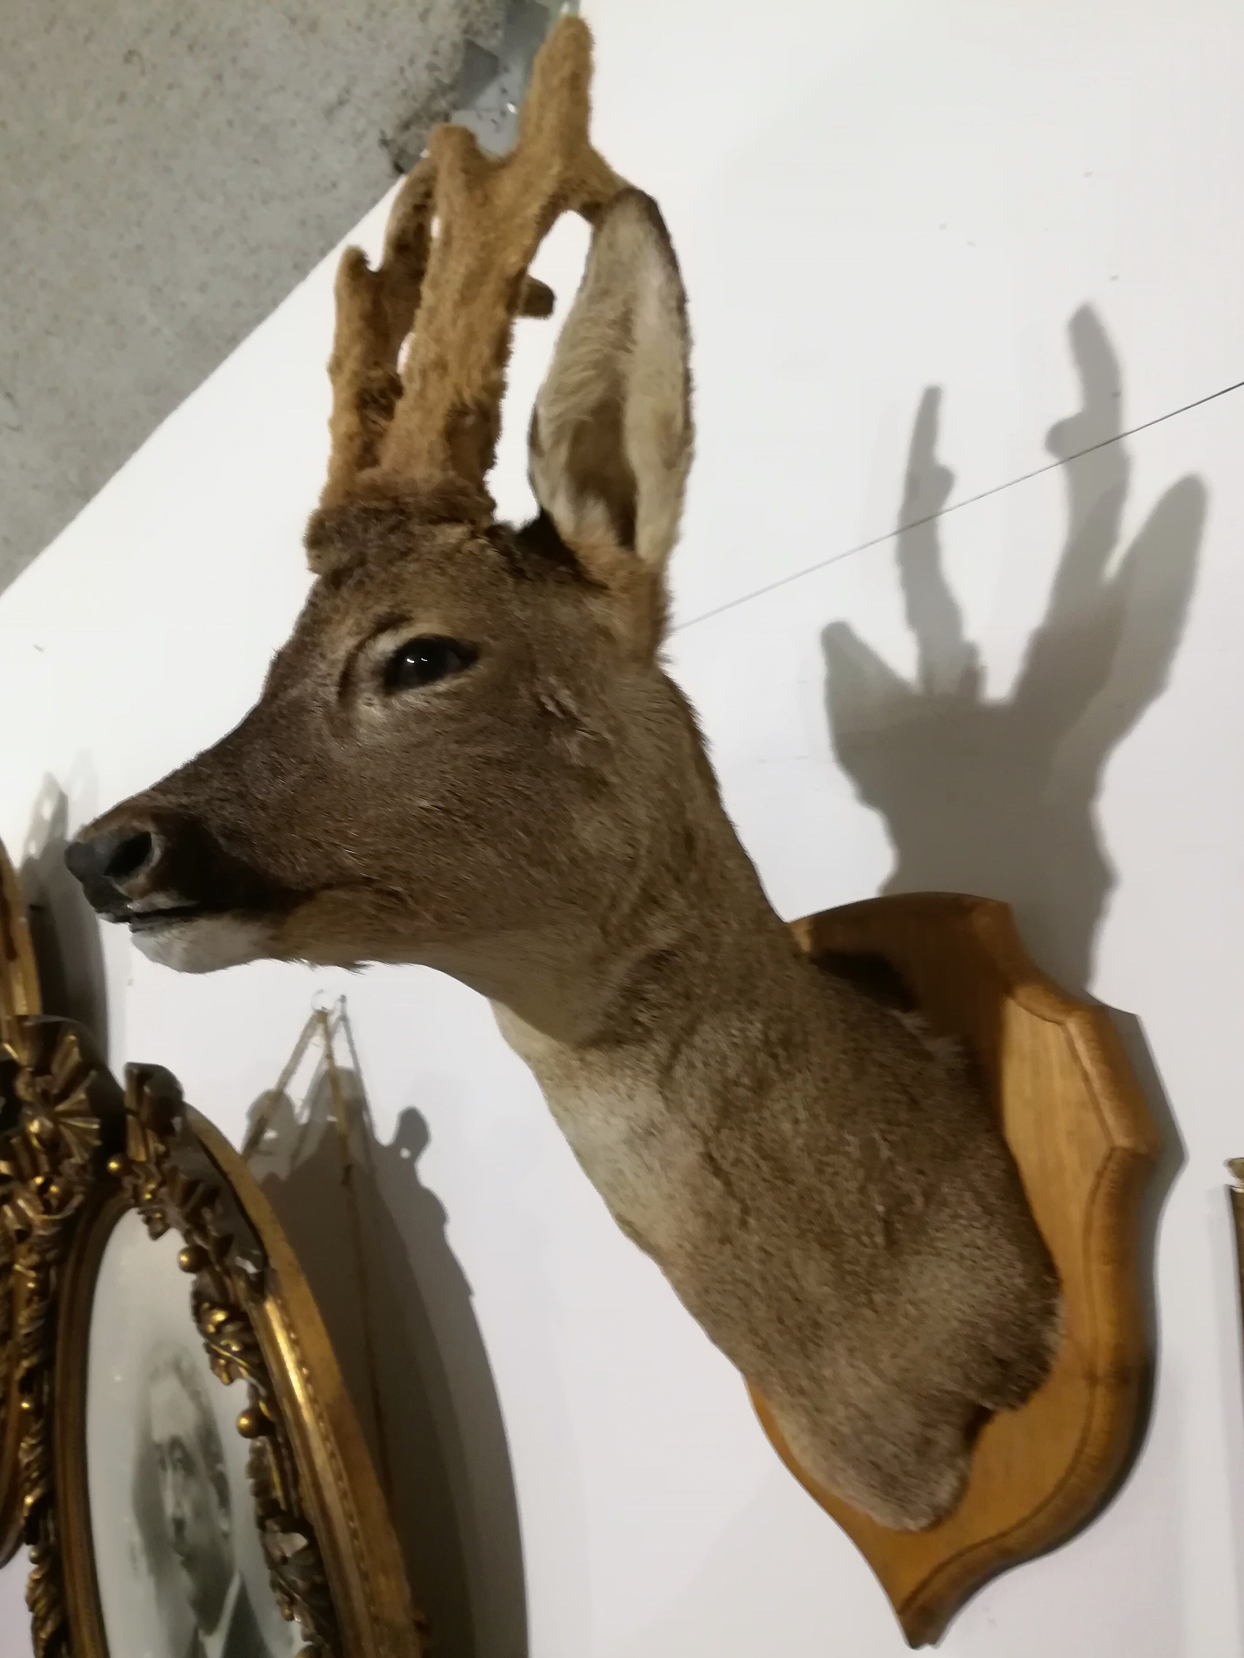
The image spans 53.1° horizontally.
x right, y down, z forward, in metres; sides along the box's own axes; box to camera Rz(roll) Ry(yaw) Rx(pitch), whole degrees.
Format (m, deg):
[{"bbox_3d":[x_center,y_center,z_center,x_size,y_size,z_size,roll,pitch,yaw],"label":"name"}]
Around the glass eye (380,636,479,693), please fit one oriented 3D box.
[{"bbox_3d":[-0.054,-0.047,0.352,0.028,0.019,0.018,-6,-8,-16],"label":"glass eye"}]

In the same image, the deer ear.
[{"bbox_3d":[-0.003,-0.142,0.406,0.052,0.122,0.038,5,11,3],"label":"deer ear"}]

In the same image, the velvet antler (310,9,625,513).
[{"bbox_3d":[-0.047,-0.190,0.458,0.106,0.213,0.102,16,-22,-40],"label":"velvet antler"}]

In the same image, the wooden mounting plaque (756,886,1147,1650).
[{"bbox_3d":[0.120,0.172,0.519,0.021,0.303,0.210,16,-22,-40],"label":"wooden mounting plaque"}]

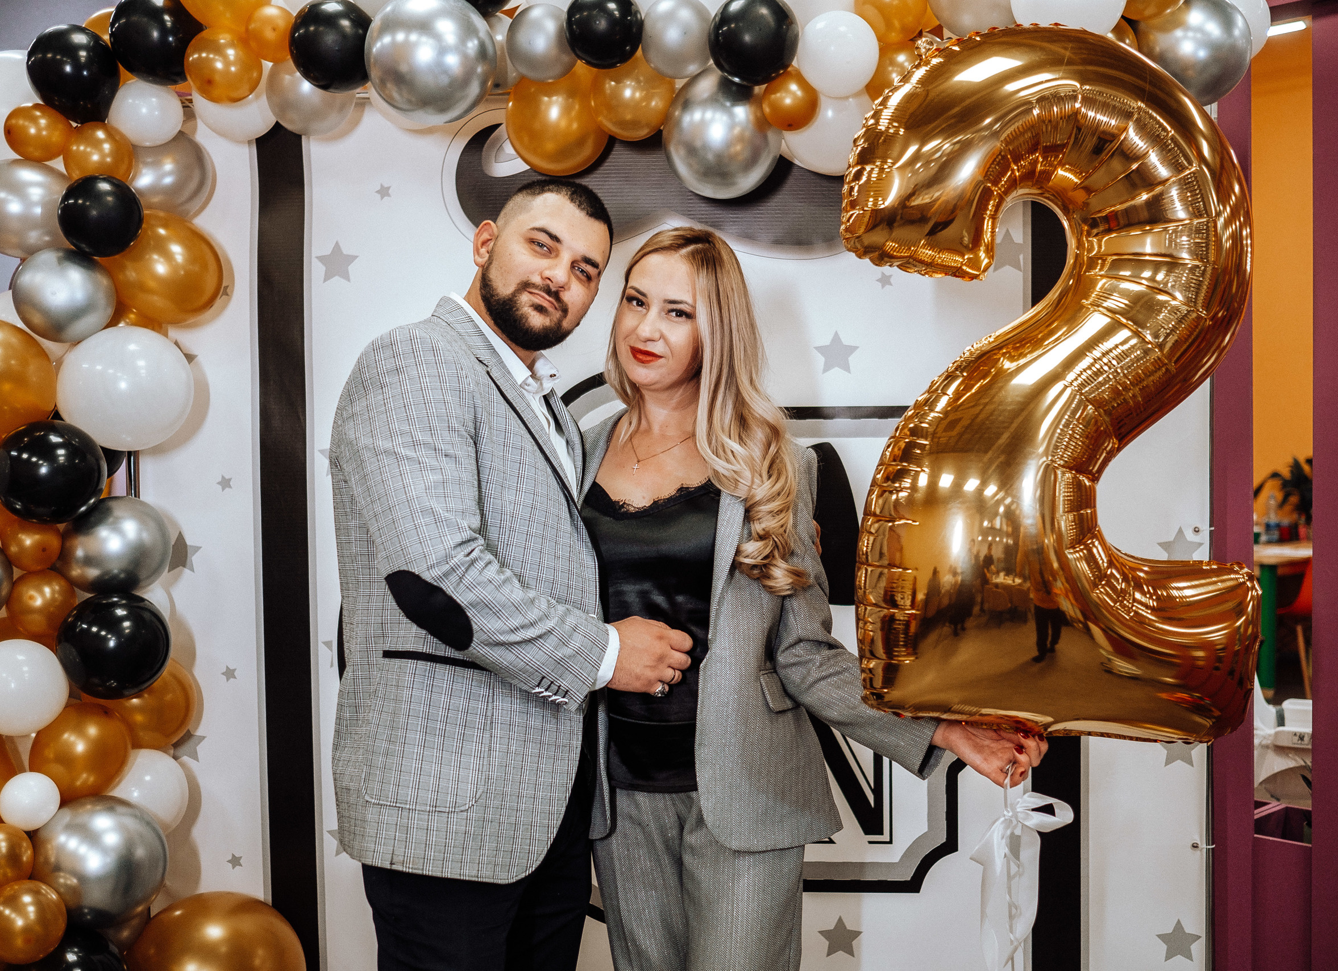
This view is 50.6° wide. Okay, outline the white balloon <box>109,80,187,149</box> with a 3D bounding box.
[{"bbox_3d":[-0.879,-0.625,2.380,0.117,0.118,0.124,-1,2,-20],"label":"white balloon"}]

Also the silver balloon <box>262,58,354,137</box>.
[{"bbox_3d":[-0.614,-0.673,2.420,0.150,0.151,0.159,-1,2,-14],"label":"silver balloon"}]

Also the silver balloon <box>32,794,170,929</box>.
[{"bbox_3d":[-0.972,0.643,2.420,0.213,0.231,0.236,0,1,0],"label":"silver balloon"}]

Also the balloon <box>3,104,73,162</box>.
[{"bbox_3d":[-1.016,-0.566,2.280,0.108,0.093,0.098,0,2,0],"label":"balloon"}]

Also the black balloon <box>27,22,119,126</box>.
[{"bbox_3d":[-0.972,-0.671,2.310,0.150,0.152,0.159,-1,2,-22],"label":"black balloon"}]

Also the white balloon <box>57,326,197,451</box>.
[{"bbox_3d":[-0.926,-0.164,2.410,0.217,0.212,0.215,0,1,0],"label":"white balloon"}]

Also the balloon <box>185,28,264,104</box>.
[{"bbox_3d":[-0.761,-0.717,2.420,0.128,0.130,0.133,0,1,0],"label":"balloon"}]

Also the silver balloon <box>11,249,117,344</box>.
[{"bbox_3d":[-0.988,-0.309,2.310,0.157,0.158,0.166,-1,2,-23],"label":"silver balloon"}]

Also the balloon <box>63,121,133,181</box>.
[{"bbox_3d":[-0.975,-0.563,2.420,0.114,0.120,0.123,0,1,0],"label":"balloon"}]

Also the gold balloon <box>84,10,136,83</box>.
[{"bbox_3d":[-0.936,-0.736,2.410,0.148,0.148,0.150,0,2,0],"label":"gold balloon"}]

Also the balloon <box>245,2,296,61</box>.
[{"bbox_3d":[-0.685,-0.776,2.430,0.085,0.095,0.094,0,1,0],"label":"balloon"}]

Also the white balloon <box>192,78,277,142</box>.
[{"bbox_3d":[-0.736,-0.667,2.420,0.157,0.157,0.157,0,2,0],"label":"white balloon"}]

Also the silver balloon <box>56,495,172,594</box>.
[{"bbox_3d":[-0.939,0.104,2.390,0.179,0.180,0.189,-1,2,-22],"label":"silver balloon"}]

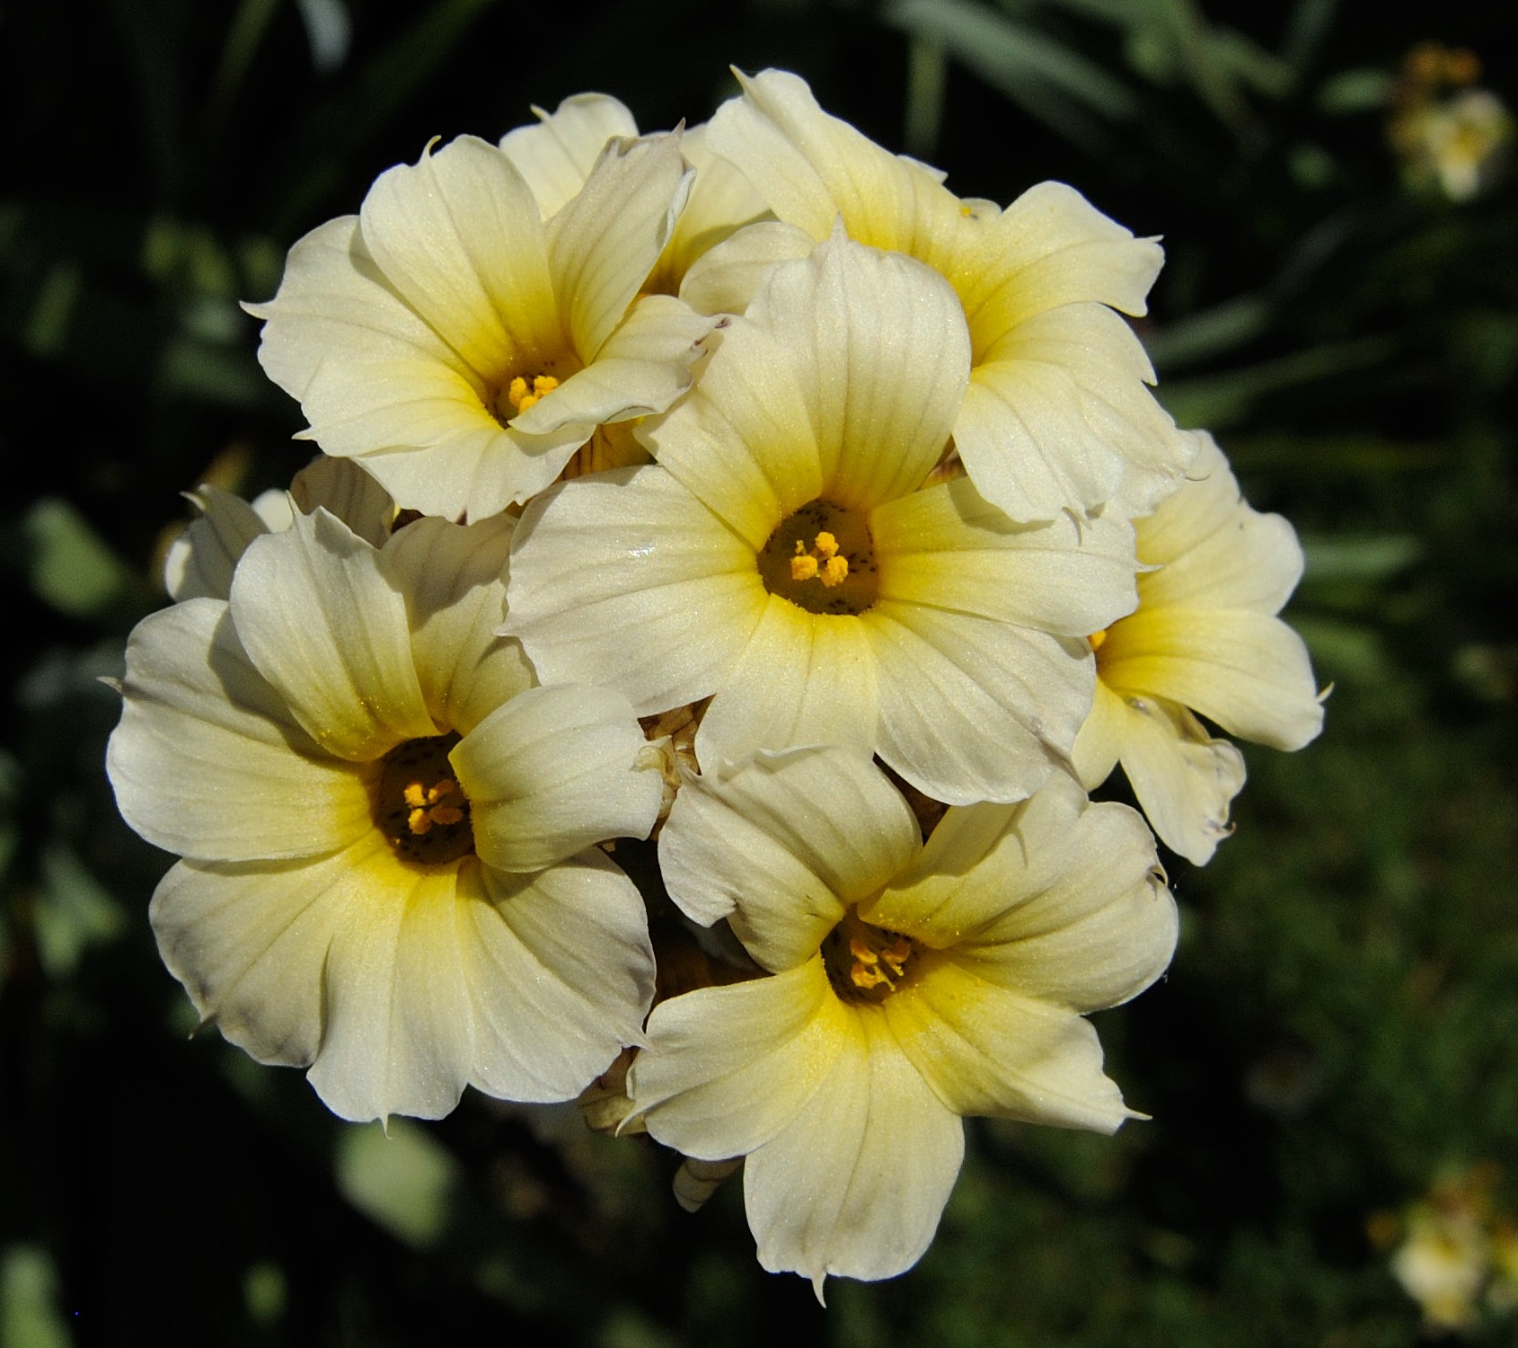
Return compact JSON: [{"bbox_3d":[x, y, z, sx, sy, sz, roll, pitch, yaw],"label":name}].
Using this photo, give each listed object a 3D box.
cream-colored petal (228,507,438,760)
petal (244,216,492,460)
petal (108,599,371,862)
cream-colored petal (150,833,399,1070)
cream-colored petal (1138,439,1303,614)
[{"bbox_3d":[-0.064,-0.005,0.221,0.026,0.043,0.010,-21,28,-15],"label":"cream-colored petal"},{"bbox_3d":[-0.059,-0.049,0.227,0.036,0.033,0.011,18,7,-21],"label":"petal"},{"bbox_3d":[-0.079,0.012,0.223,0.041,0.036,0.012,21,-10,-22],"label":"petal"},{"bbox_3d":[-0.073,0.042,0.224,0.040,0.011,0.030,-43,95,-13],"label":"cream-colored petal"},{"bbox_3d":[0.072,-0.020,0.237,0.029,0.031,0.009,49,16,8],"label":"cream-colored petal"}]

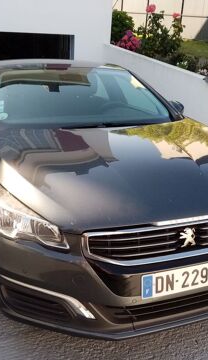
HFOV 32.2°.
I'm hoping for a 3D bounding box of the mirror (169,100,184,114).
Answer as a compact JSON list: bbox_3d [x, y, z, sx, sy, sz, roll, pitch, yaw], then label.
[{"bbox_3d":[0.667,-0.635,3.336,0.205,0.160,0.160,-5,18,-21],"label":"mirror"}]

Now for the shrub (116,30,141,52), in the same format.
[{"bbox_3d":[0.510,-2.871,7.500,0.500,0.460,0.480,4,22,2],"label":"shrub"}]

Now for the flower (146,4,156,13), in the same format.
[{"bbox_3d":[0.860,-3.145,6.600,0.170,0.135,0.170,6,22,5],"label":"flower"}]

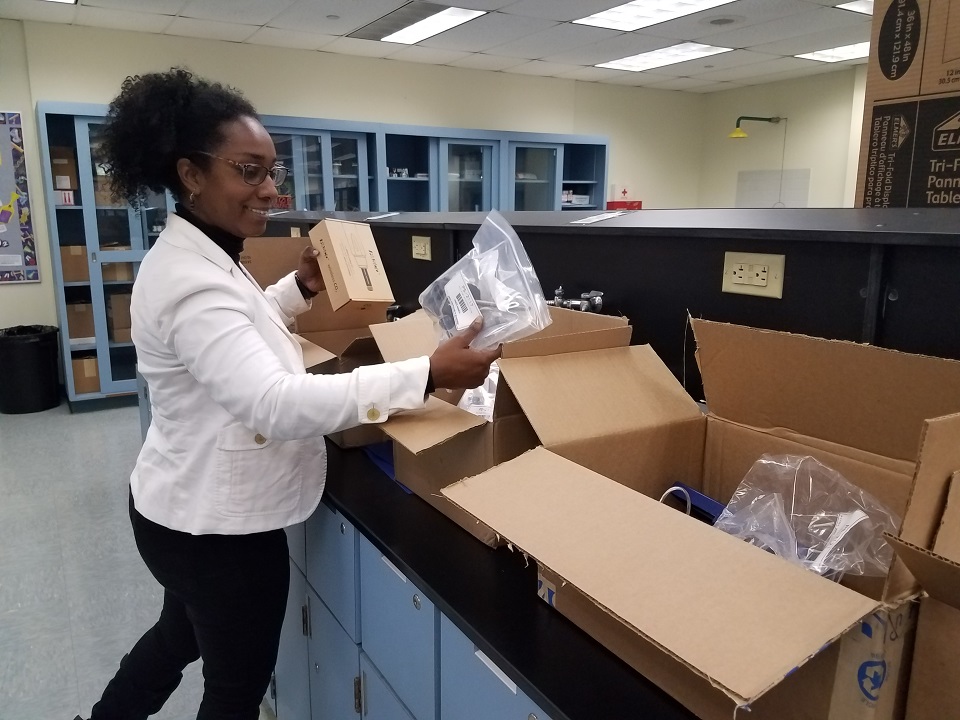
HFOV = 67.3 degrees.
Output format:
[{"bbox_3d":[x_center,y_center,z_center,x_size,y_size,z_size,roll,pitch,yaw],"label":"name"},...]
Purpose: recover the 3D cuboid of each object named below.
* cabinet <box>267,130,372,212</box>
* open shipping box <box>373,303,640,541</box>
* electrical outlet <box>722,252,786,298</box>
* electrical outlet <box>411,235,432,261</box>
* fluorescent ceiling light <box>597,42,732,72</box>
[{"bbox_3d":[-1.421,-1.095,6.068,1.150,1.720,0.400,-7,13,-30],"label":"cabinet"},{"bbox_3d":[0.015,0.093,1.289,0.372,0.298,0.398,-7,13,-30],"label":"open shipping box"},{"bbox_3d":[0.444,-0.141,1.188,0.014,0.069,0.117,-7,13,-30],"label":"electrical outlet"},{"bbox_3d":[-0.183,-0.344,2.218,0.014,0.070,0.120,-7,13,-30],"label":"electrical outlet"},{"bbox_3d":[1.613,-2.724,6.410,0.590,0.080,1.200,-7,13,-30],"label":"fluorescent ceiling light"}]

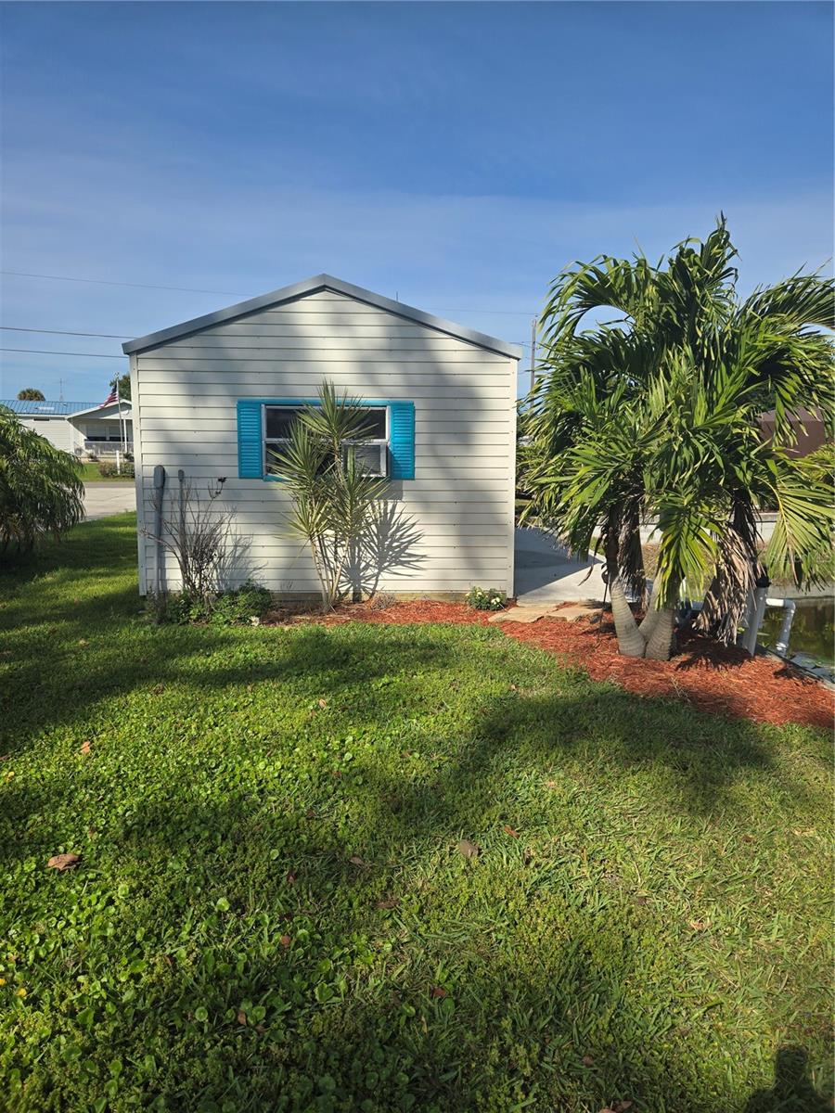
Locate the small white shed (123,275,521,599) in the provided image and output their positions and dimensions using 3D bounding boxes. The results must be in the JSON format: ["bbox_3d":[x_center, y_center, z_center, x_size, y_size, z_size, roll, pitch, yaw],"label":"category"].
[{"bbox_3d":[-0.981,-1.476,9.891,3.694,3.020,5.900,0,8,-2],"label":"small white shed"}]

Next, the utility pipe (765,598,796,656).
[{"bbox_3d":[2.648,0.525,5.400,0.230,0.430,0.090,0,8,-2],"label":"utility pipe"}]

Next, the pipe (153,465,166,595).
[{"bbox_3d":[-2.453,-0.221,7.011,0.095,1.285,0.100,0,7,-2],"label":"pipe"}]

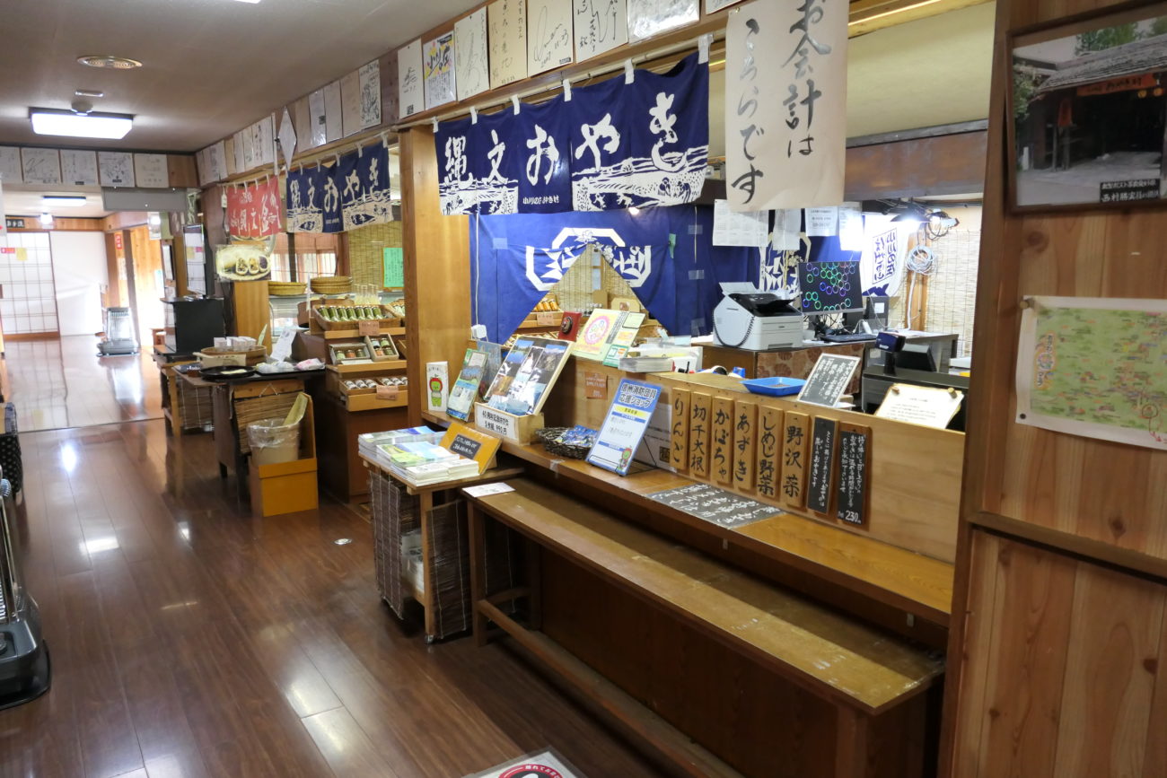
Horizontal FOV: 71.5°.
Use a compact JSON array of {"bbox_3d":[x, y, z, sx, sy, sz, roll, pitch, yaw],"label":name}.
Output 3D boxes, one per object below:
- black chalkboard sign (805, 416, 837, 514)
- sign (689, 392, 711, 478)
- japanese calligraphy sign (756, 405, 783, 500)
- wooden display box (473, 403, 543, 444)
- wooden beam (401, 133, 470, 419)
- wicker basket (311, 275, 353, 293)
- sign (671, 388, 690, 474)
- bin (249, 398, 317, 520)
[{"bbox_3d":[0.616,0.196,2.095,0.018,0.250,0.072,-7,12,-34],"label":"black chalkboard sign"},{"bbox_3d":[0.363,0.140,2.484,0.016,0.256,0.074,-7,12,-34],"label":"sign"},{"bbox_3d":[0.517,0.176,2.244,0.018,0.252,0.078,-7,12,-34],"label":"japanese calligraphy sign"},{"bbox_3d":[-0.280,0.126,3.089,0.117,0.111,0.326,-7,12,-35],"label":"wooden display box"},{"bbox_3d":[-0.646,-0.131,3.675,0.254,1.985,0.149,-7,12,-34],"label":"wooden beam"},{"bbox_3d":[-2.208,-0.912,7.100,0.365,0.145,0.365,-7,12,-34],"label":"wicker basket"},{"bbox_3d":[0.308,0.127,2.523,0.020,0.255,0.079,-7,12,-34],"label":"sign"},{"bbox_3d":[-1.766,0.364,4.726,0.320,0.666,0.315,-7,12,-34],"label":"bin"}]

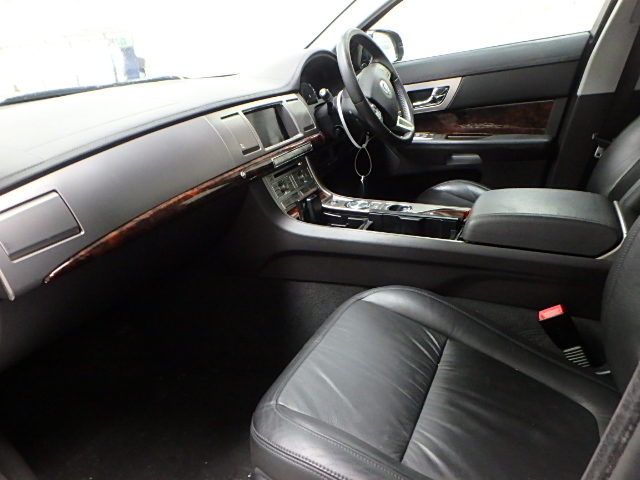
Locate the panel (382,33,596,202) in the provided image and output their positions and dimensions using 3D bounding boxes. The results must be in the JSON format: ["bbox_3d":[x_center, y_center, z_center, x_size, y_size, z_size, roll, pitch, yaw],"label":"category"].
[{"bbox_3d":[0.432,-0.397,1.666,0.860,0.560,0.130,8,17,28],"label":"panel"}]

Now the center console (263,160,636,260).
[{"bbox_3d":[0.221,-0.051,1.009,0.750,0.205,0.270,8,17,28],"label":"center console"}]

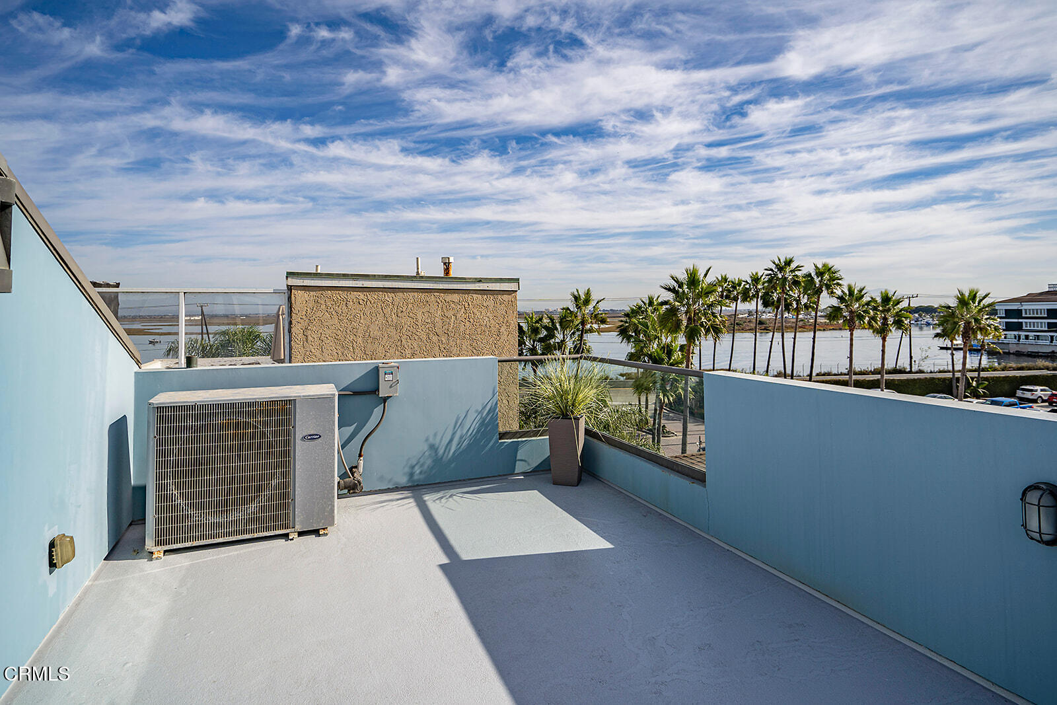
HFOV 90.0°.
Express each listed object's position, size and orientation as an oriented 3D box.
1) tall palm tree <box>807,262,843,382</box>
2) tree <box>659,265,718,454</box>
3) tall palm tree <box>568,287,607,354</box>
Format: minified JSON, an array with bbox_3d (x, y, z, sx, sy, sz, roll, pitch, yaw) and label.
[{"bbox_3d":[32.514,-2.348,58.494,3.500,14.991,3.500,2,4,29],"label":"tall palm tree"},{"bbox_3d":[10.767,0.529,35.607,3.700,12.790,3.700,1,4,17],"label":"tree"},{"bbox_3d":[5.000,0.374,44.381,3.300,11.560,3.300,0,4,6],"label":"tall palm tree"}]

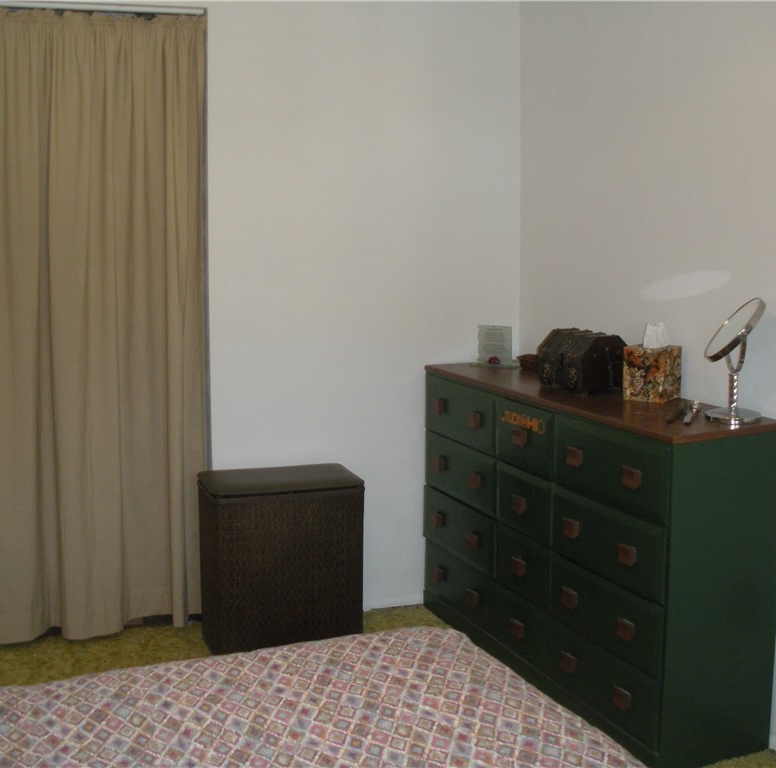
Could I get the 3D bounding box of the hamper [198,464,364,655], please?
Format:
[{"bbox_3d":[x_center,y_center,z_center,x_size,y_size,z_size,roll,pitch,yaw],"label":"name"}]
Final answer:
[{"bbox_3d":[-0.348,0.573,3.518,0.500,0.555,0.240,-3,9,-17],"label":"hamper"}]

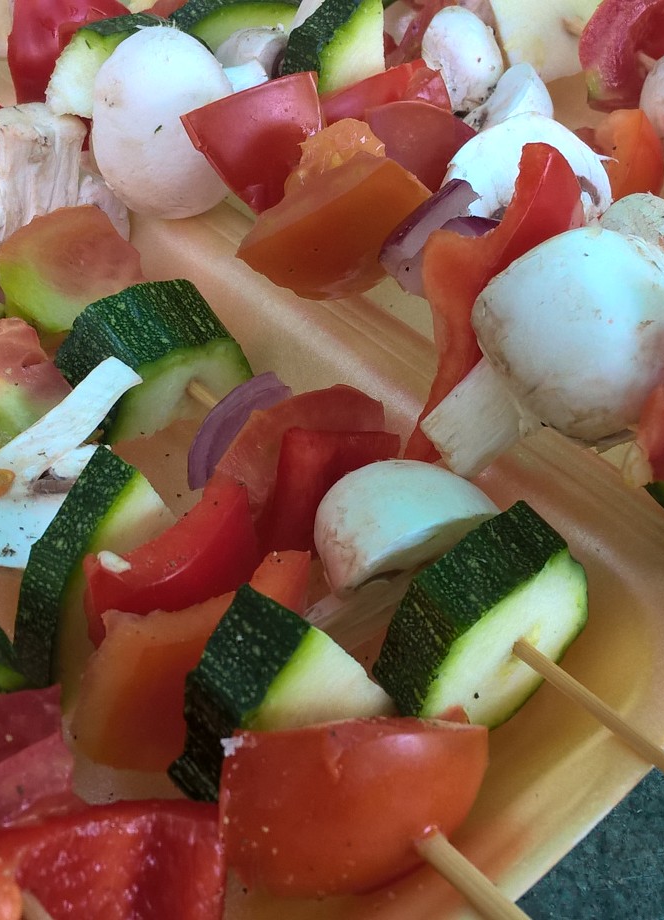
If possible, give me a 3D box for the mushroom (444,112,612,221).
[{"bbox_3d":[0.050,-0.070,0.335,0.042,0.034,0.020,-6,26,-20],"label":"mushroom"}]

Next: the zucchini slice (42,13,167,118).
[{"bbox_3d":[-0.063,-0.112,0.383,0.036,0.030,0.020,-36,55,-25],"label":"zucchini slice"}]

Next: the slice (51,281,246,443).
[{"bbox_3d":[-0.035,-0.019,0.265,0.036,0.026,0.017,-24,43,-30],"label":"slice"}]

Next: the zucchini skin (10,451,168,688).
[{"bbox_3d":[-0.046,0.022,0.264,0.014,0.046,0.026,38,30,31],"label":"zucchini skin"}]

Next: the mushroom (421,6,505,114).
[{"bbox_3d":[0.039,-0.119,0.400,0.026,0.028,0.032,0,72,-22],"label":"mushroom"}]

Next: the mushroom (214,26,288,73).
[{"bbox_3d":[-0.026,-0.125,0.420,0.032,0.028,0.032,-16,25,10],"label":"mushroom"}]

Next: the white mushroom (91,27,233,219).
[{"bbox_3d":[-0.042,-0.086,0.345,0.042,0.047,0.036,0,0,41],"label":"white mushroom"}]

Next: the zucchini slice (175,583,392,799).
[{"bbox_3d":[-0.006,0.036,0.197,0.032,0.032,0.014,6,24,-46],"label":"zucchini slice"}]

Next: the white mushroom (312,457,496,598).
[{"bbox_3d":[0.015,0.013,0.266,0.039,0.021,0.030,-36,30,-25],"label":"white mushroom"}]

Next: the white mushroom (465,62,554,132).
[{"bbox_3d":[0.048,-0.096,0.360,0.028,0.025,0.022,-16,44,-44],"label":"white mushroom"}]

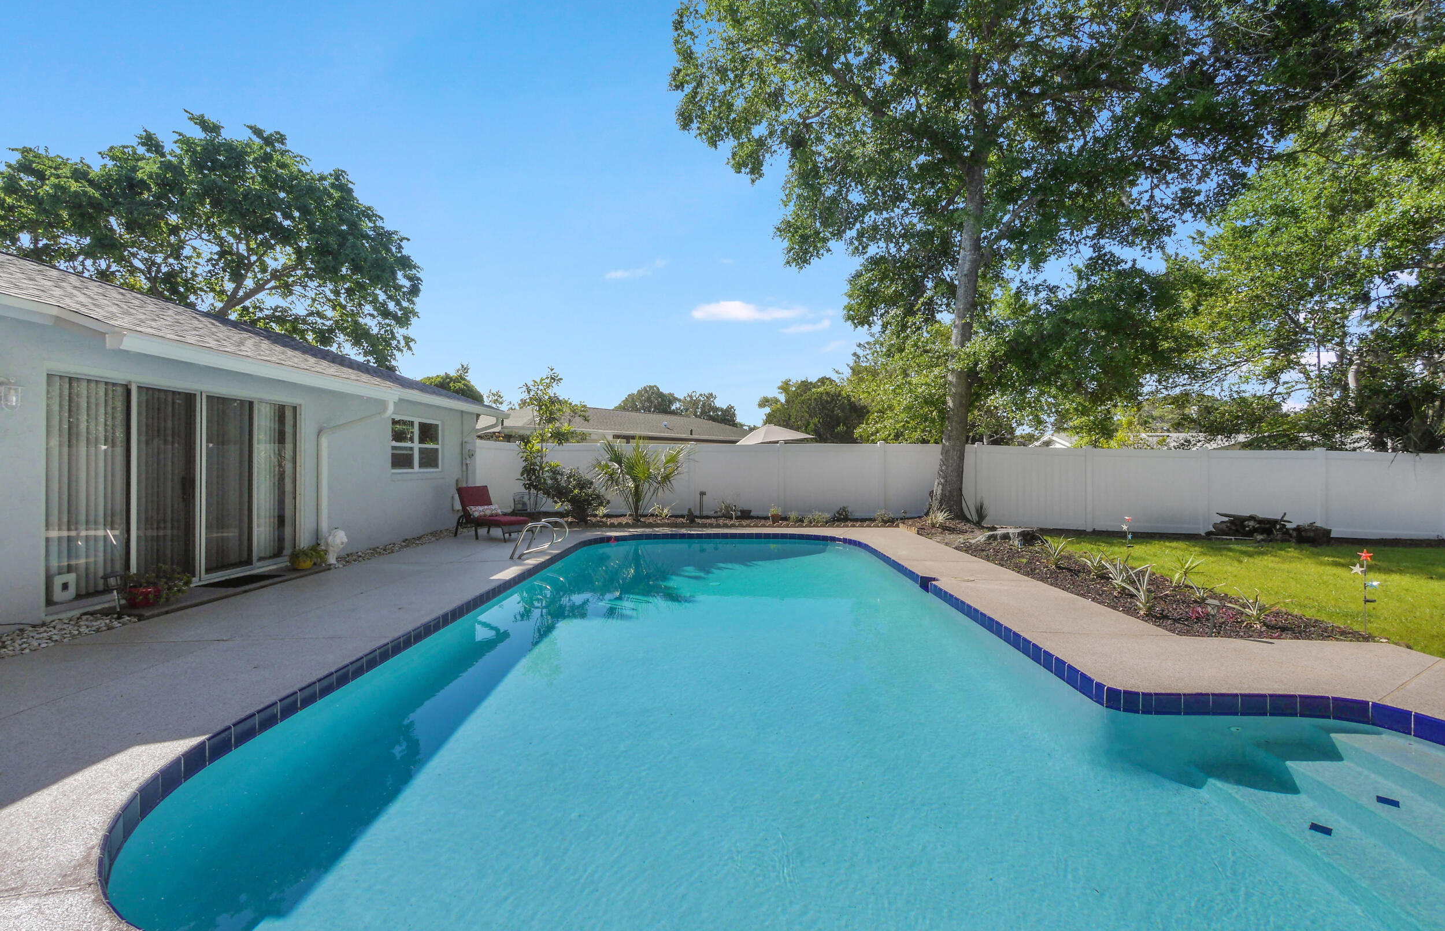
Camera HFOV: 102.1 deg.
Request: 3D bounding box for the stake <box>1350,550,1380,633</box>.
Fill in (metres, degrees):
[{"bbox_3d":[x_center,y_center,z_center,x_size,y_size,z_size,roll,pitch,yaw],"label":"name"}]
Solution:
[{"bbox_3d":[5.160,1.010,4.700,0.180,0.670,0.080,0,0,25],"label":"stake"}]

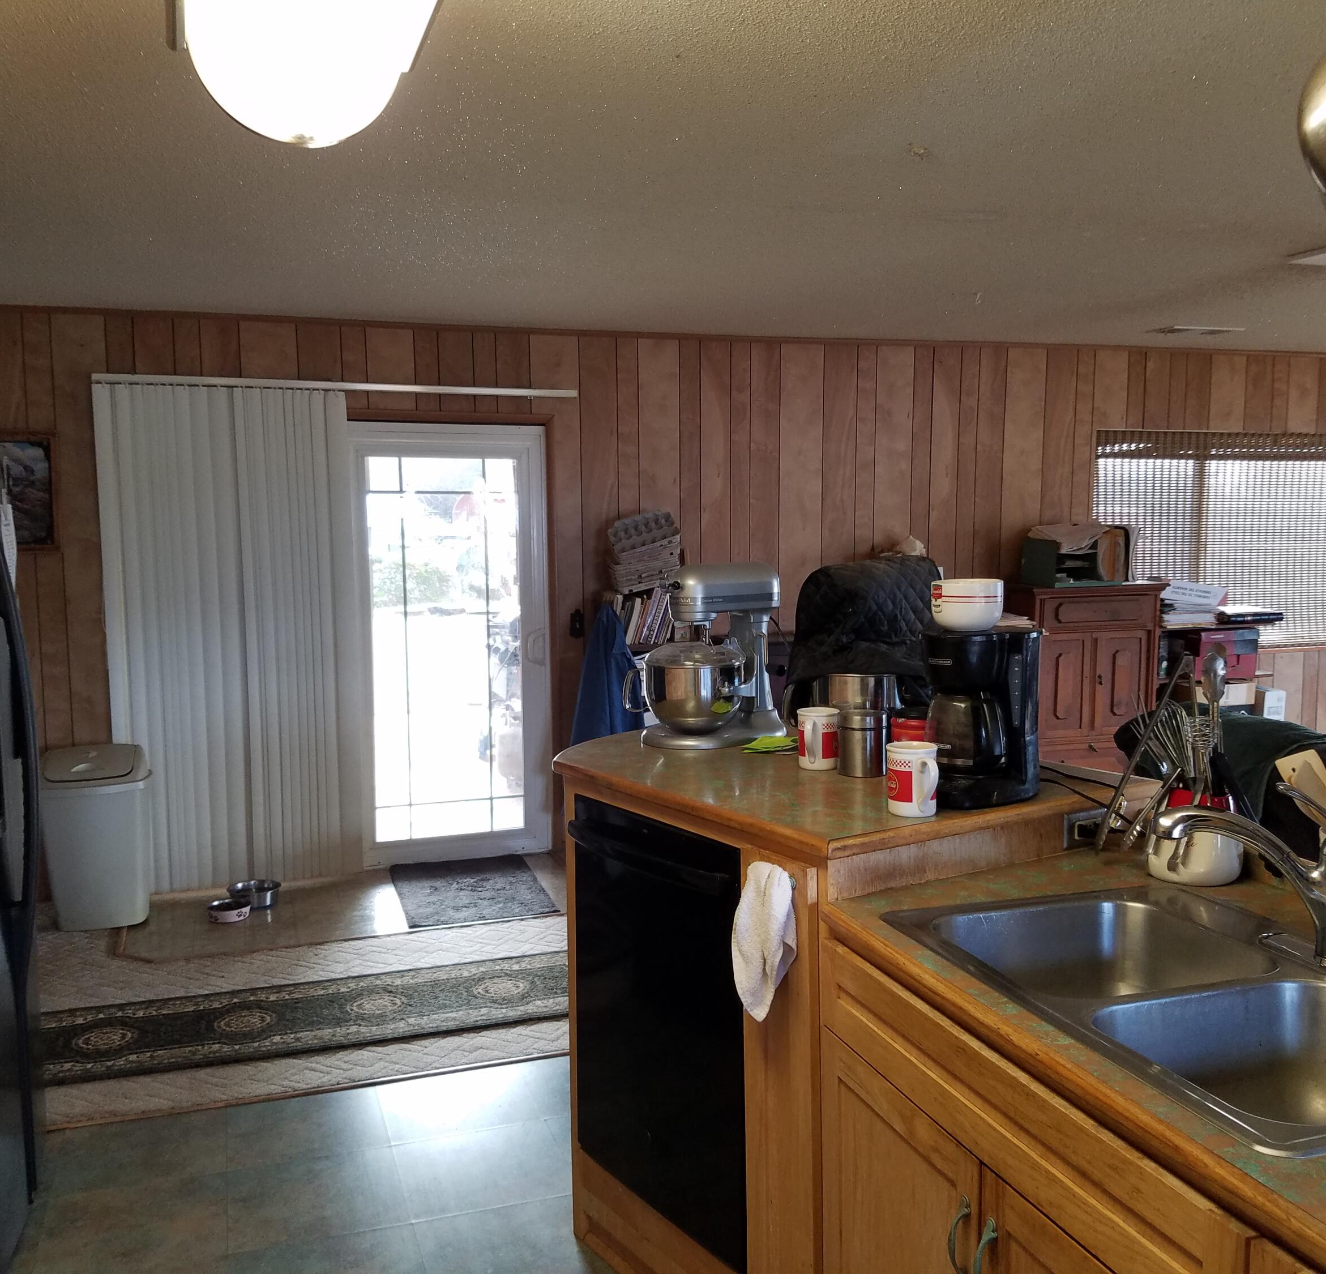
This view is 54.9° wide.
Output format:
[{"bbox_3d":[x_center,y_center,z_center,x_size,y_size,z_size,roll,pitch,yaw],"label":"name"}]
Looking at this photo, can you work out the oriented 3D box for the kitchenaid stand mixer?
[{"bbox_3d":[0.122,0.029,3.000,0.360,0.415,0.265,-4,8,-31],"label":"kitchenaid stand mixer"}]

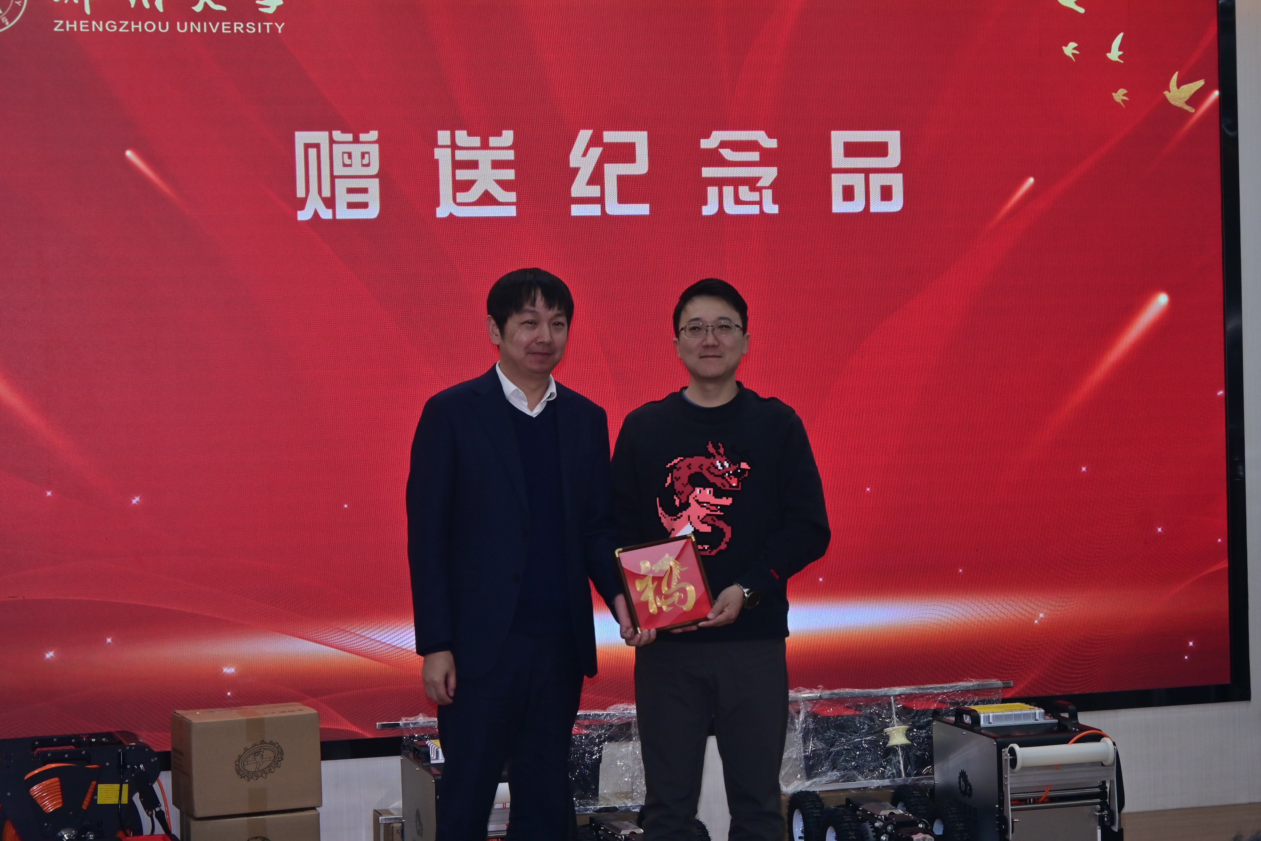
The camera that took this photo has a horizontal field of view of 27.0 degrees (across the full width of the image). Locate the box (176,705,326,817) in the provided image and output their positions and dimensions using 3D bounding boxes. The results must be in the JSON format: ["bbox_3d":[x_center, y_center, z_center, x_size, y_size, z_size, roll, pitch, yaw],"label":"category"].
[{"bbox_3d":[-1.107,0.978,7.590,0.363,0.270,0.260,-2,2,-23],"label":"box"}]

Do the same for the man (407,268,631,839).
[{"bbox_3d":[-0.235,0.530,6.060,0.540,1.755,0.420,-2,2,-26],"label":"man"}]

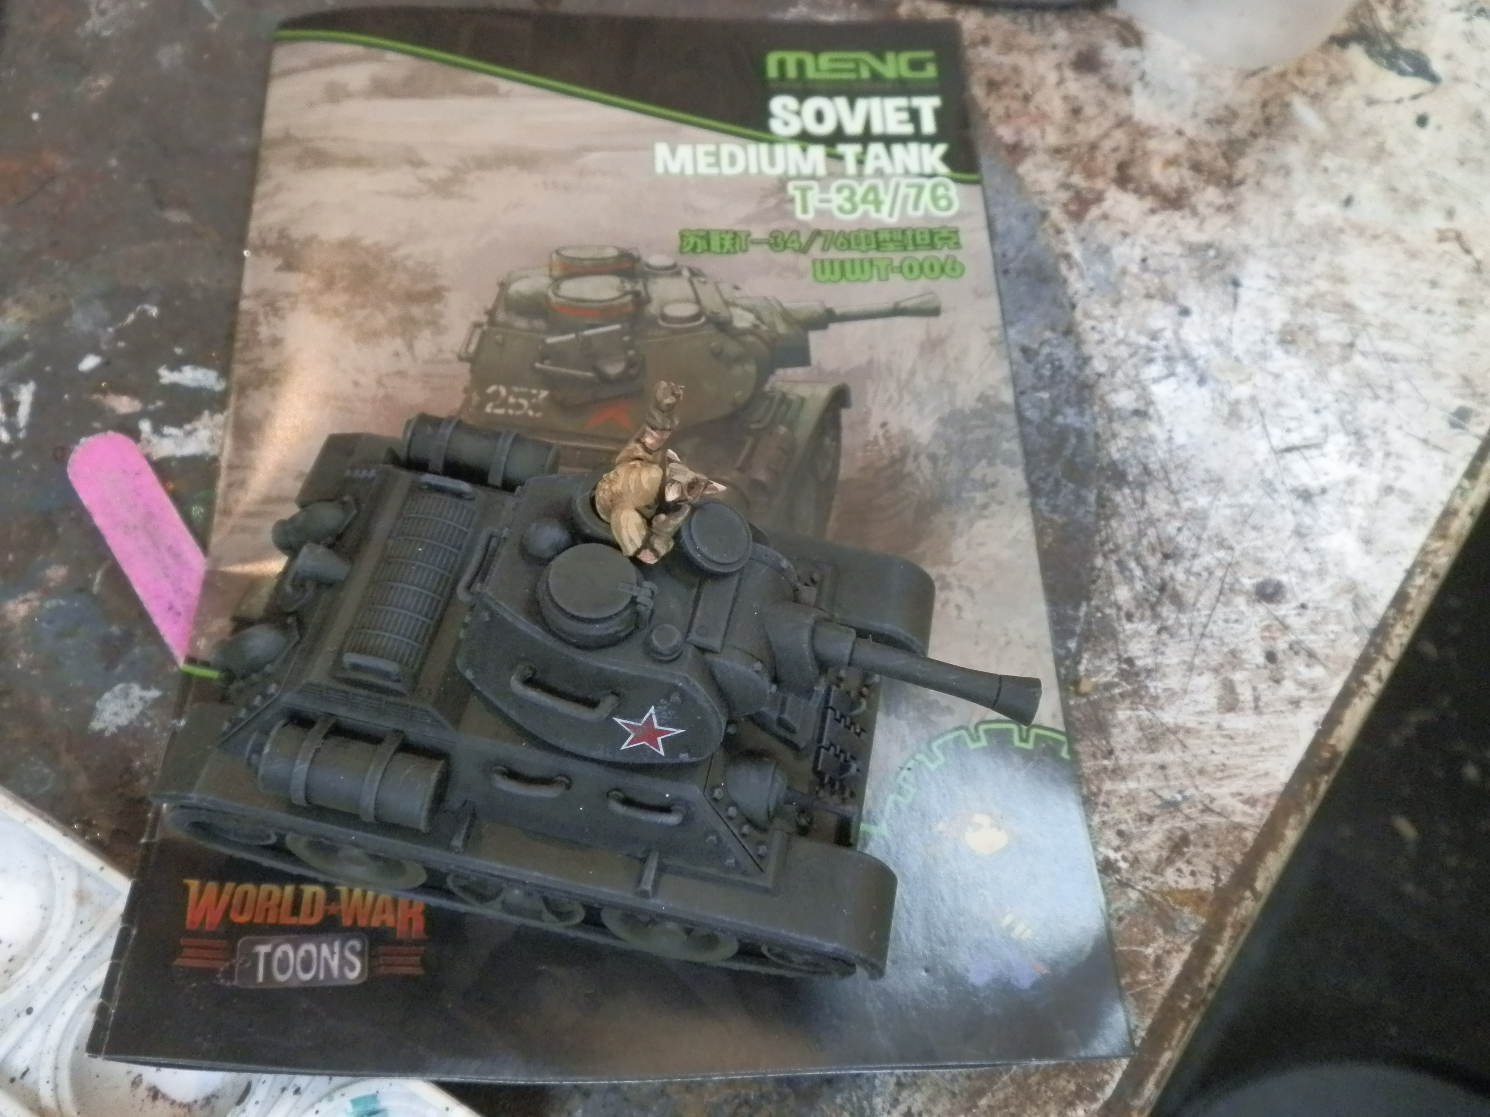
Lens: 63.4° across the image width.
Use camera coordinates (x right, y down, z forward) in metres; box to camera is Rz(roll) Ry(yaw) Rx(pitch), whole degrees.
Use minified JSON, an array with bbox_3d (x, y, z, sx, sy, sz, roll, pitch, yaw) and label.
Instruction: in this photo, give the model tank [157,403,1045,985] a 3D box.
[{"bbox_3d":[-0.018,0.014,0.163,0.106,0.059,0.059,13,57,-1],"label":"model tank"}]

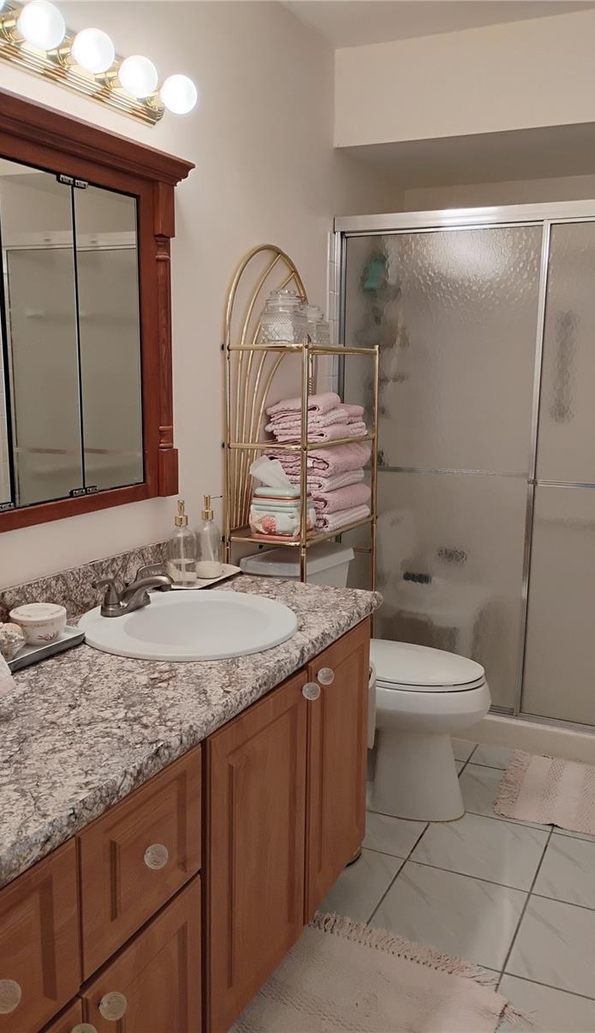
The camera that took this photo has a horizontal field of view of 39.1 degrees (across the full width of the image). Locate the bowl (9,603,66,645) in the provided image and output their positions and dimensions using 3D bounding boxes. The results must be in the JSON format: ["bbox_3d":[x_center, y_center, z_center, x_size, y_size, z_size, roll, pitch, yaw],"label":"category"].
[{"bbox_3d":[-0.519,0.222,1.697,0.116,0.066,0.116,1,10,0],"label":"bowl"}]

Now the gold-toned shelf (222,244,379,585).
[{"bbox_3d":[0.028,0.025,2.660,0.260,1.715,0.585,5,11,25],"label":"gold-toned shelf"}]

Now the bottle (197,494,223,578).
[{"bbox_3d":[-0.235,0.053,2.206,0.078,0.217,0.074,1,10,0],"label":"bottle"}]

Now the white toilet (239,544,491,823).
[{"bbox_3d":[0.246,0.511,2.655,0.736,0.765,0.410,5,11,25],"label":"white toilet"}]

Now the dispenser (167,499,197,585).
[{"bbox_3d":[-0.296,0.064,2.149,0.074,0.214,0.076,-3,11,-19],"label":"dispenser"}]

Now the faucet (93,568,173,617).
[{"bbox_3d":[-0.345,0.171,1.896,0.158,0.092,0.215,5,11,25],"label":"faucet"}]

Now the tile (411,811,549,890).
[{"bbox_3d":[0.535,0.952,2.413,0.327,0.010,0.327,5,11,25],"label":"tile"}]

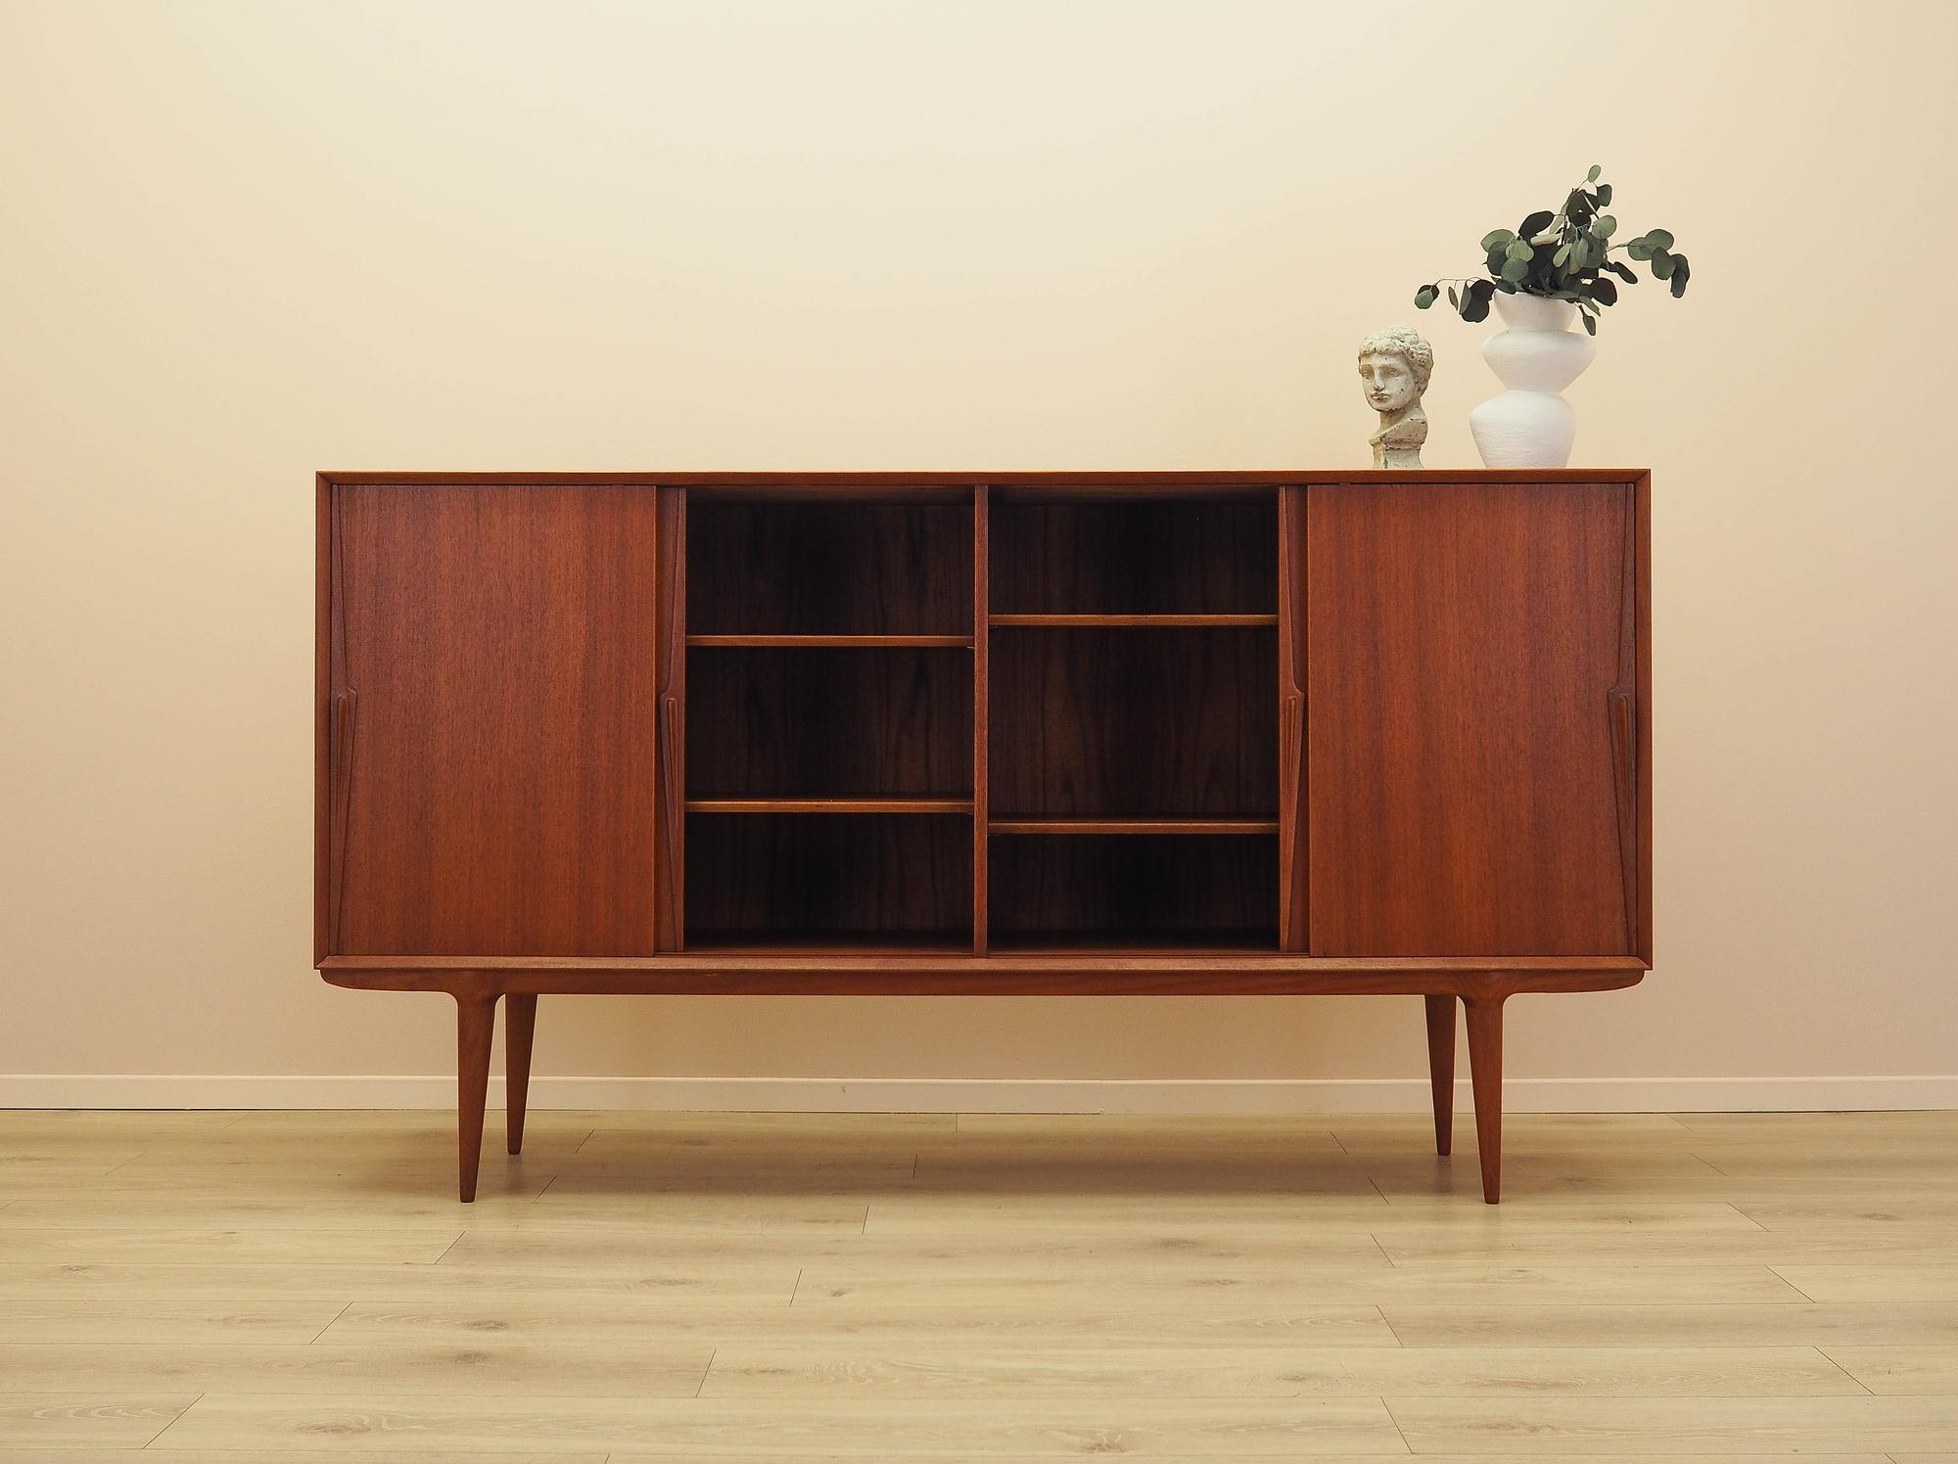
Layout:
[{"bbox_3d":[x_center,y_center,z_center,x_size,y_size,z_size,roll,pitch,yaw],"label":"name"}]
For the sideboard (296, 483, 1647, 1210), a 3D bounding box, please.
[{"bbox_3d":[0.007,0.159,3.083,2.000,1.100,0.410,0,1,0],"label":"sideboard"}]

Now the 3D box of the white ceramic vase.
[{"bbox_3d":[0.883,-0.547,3.059,0.196,0.313,0.190,0,1,0],"label":"white ceramic vase"}]

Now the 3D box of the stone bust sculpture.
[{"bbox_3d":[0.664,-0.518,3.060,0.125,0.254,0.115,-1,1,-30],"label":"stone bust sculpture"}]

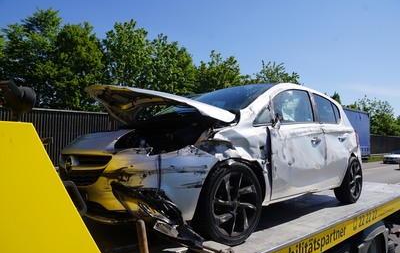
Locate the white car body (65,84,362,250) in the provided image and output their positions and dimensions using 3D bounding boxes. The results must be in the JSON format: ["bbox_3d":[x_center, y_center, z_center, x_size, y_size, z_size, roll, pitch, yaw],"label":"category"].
[{"bbox_3d":[0.491,0.244,3.640,4.030,1.460,1.770,4,-4,-44],"label":"white car body"}]

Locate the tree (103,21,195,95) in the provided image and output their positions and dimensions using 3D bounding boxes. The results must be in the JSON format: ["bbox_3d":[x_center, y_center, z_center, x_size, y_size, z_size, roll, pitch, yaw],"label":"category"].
[{"bbox_3d":[-3.138,-1.836,17.769,5.400,8.940,5.000,1,-3,-9],"label":"tree"}]

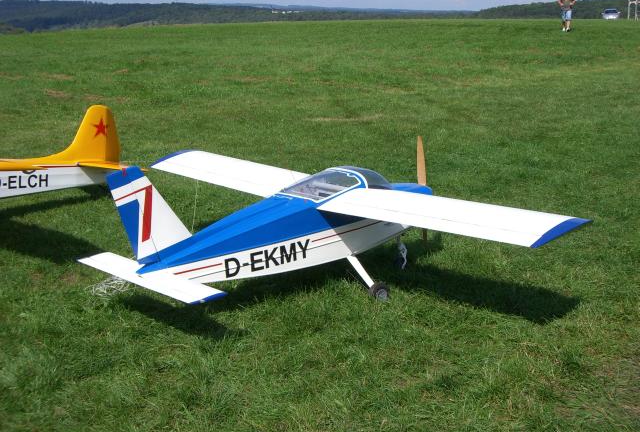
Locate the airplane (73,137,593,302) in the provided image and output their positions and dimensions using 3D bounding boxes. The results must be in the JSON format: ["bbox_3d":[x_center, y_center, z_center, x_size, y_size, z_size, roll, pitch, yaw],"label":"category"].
[{"bbox_3d":[-0.161,0.041,5.281,2.019,0.897,3.107,-12,16,-38],"label":"airplane"}]

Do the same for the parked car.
[{"bbox_3d":[30.934,-21.233,108.068,1.800,1.500,4.300,3,12,15],"label":"parked car"}]

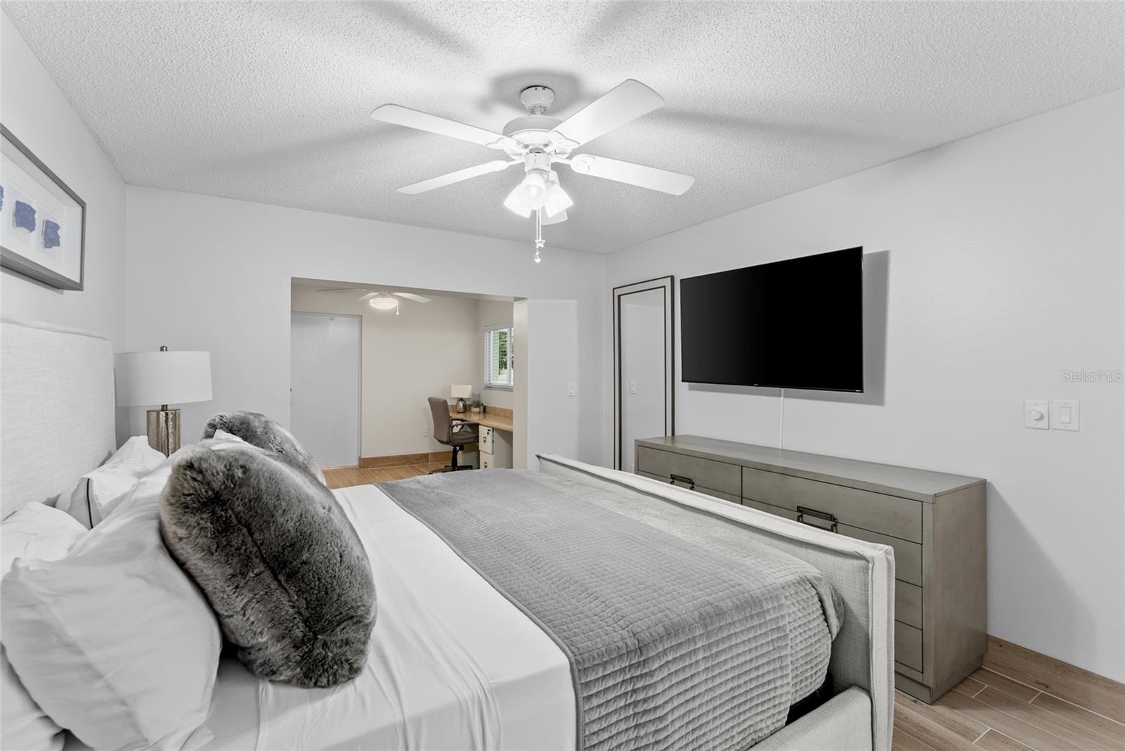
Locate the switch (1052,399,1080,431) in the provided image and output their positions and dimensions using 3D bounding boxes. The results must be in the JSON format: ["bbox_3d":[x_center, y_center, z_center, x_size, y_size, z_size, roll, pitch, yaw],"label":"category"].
[{"bbox_3d":[2.066,0.163,1.927,0.012,0.124,0.078,-1,1,-33],"label":"switch"}]

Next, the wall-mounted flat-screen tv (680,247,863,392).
[{"bbox_3d":[1.266,-0.317,3.023,0.060,0.770,1.290,-1,2,-33],"label":"wall-mounted flat-screen tv"}]

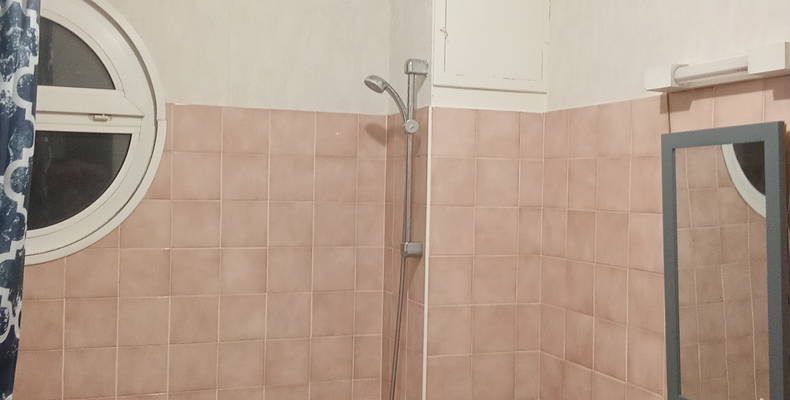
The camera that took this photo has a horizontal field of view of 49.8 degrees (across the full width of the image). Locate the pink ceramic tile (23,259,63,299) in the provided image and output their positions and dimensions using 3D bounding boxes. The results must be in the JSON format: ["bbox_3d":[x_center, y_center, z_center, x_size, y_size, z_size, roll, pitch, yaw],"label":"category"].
[{"bbox_3d":[-1.054,0.227,2.527,0.146,0.136,0.010,1,1,-21],"label":"pink ceramic tile"}]

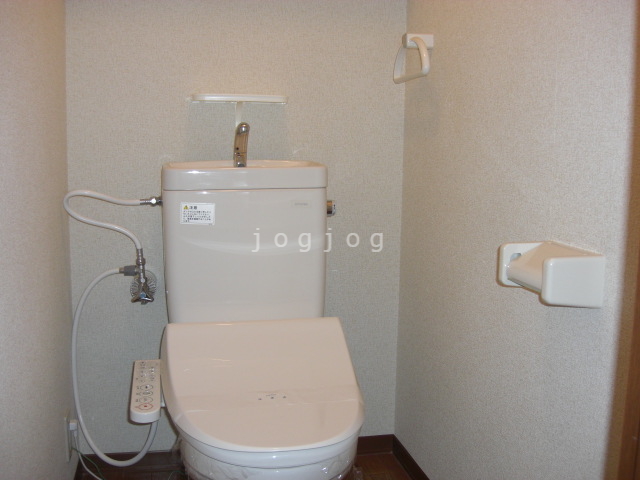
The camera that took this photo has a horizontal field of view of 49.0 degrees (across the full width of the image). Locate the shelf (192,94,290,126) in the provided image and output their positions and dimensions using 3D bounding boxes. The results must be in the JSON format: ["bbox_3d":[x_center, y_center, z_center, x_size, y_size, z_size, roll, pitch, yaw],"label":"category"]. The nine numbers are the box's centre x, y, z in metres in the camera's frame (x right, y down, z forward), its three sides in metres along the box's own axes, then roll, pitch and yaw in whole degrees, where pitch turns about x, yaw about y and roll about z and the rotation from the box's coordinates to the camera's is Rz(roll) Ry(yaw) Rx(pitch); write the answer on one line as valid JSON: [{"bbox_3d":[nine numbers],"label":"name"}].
[{"bbox_3d":[-0.211,-0.325,1.784,0.247,0.085,0.090,-1,8,-12],"label":"shelf"}]

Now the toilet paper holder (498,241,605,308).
[{"bbox_3d":[0.355,0.052,1.101,0.107,0.085,0.157,-1,8,-12],"label":"toilet paper holder"}]

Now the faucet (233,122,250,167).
[{"bbox_3d":[-0.193,-0.229,1.728,0.034,0.117,0.110,-1,8,-12],"label":"faucet"}]

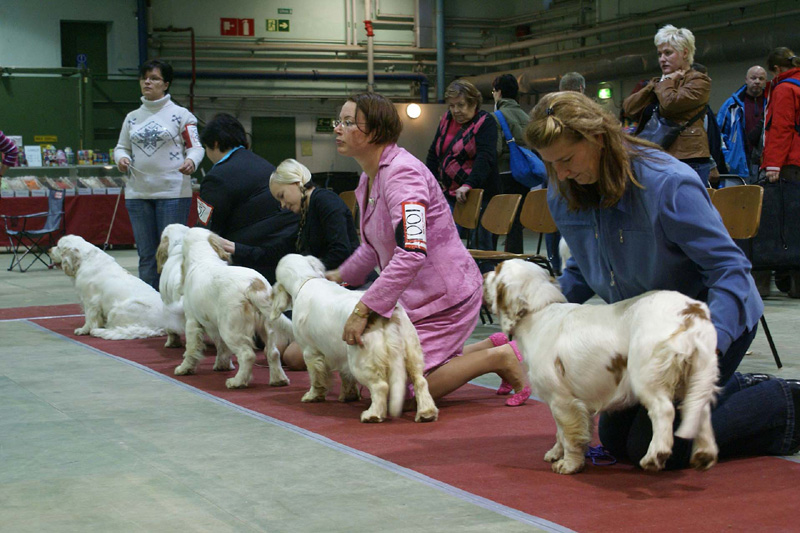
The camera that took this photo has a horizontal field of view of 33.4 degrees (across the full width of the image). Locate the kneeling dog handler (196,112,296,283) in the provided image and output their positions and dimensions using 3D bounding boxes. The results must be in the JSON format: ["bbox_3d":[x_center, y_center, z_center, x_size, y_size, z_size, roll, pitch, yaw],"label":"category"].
[{"bbox_3d":[-0.743,-0.182,6.849,0.550,1.200,0.750,-4,4,-45],"label":"kneeling dog handler"}]

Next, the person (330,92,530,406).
[{"bbox_3d":[0.105,-0.071,4.976,0.760,1.170,0.540,-2,4,-15],"label":"person"}]

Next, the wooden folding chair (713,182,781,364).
[{"bbox_3d":[1.327,0.049,5.741,0.500,0.780,0.420,-3,4,-27],"label":"wooden folding chair"}]

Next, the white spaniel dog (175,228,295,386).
[{"bbox_3d":[-0.751,0.167,5.682,0.320,0.620,0.884,-3,3,-31],"label":"white spaniel dog"}]

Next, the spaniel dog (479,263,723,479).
[{"bbox_3d":[0.567,0.278,3.556,0.310,0.560,0.750,-3,3,-33],"label":"spaniel dog"}]

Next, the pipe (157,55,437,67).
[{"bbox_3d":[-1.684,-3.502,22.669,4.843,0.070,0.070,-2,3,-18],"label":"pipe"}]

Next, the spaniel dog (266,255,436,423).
[{"bbox_3d":[-0.188,0.245,4.920,0.310,0.560,0.900,-3,4,-27],"label":"spaniel dog"}]

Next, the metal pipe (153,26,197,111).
[{"bbox_3d":[-3.697,-3.244,22.038,0.650,1.355,0.090,-2,3,-18],"label":"metal pipe"}]

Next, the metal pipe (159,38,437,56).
[{"bbox_3d":[-1.646,-3.696,22.419,5.231,0.100,0.100,-3,4,-27],"label":"metal pipe"}]

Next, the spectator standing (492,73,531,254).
[{"bbox_3d":[0.930,-0.632,10.282,0.380,1.700,0.490,1,4,37],"label":"spectator standing"}]

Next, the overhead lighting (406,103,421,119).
[{"bbox_3d":[0.241,-2.666,22.930,0.250,0.250,0.140,-3,4,-27],"label":"overhead lighting"}]

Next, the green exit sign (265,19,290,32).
[{"bbox_3d":[-2.053,-4.053,22.452,0.400,0.200,0.020,-3,4,-27],"label":"green exit sign"}]

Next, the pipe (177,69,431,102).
[{"bbox_3d":[-1.624,-3.017,22.464,4.789,0.469,0.110,-3,4,-27],"label":"pipe"}]

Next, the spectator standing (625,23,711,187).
[{"bbox_3d":[1.532,-0.524,7.497,0.510,1.680,0.380,1,4,38],"label":"spectator standing"}]

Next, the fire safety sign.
[{"bbox_3d":[-2.691,-3.971,22.130,0.600,0.300,0.020,-3,4,-27],"label":"fire safety sign"}]

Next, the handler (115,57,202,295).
[{"bbox_3d":[-1.548,-0.484,8.535,0.540,1.660,0.380,-1,3,7],"label":"handler"}]

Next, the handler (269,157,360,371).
[{"bbox_3d":[-0.430,-0.017,6.056,0.680,0.940,0.500,-2,3,-18],"label":"handler"}]

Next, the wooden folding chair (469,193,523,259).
[{"bbox_3d":[0.448,-0.036,7.458,0.500,0.780,0.420,-3,4,-27],"label":"wooden folding chair"}]

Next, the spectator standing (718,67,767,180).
[{"bbox_3d":[2.908,-0.735,10.879,0.550,1.780,0.380,0,3,12],"label":"spectator standing"}]

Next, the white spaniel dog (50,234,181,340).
[{"bbox_3d":[-1.638,0.111,7.594,0.720,0.570,0.400,0,3,12],"label":"white spaniel dog"}]

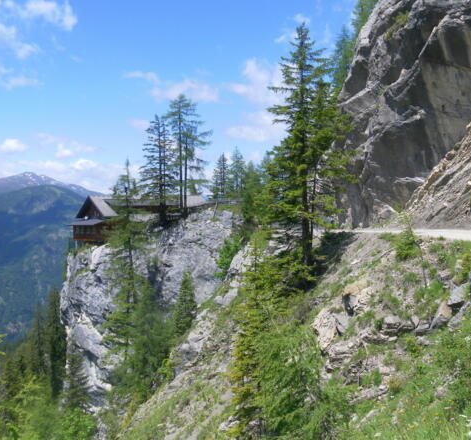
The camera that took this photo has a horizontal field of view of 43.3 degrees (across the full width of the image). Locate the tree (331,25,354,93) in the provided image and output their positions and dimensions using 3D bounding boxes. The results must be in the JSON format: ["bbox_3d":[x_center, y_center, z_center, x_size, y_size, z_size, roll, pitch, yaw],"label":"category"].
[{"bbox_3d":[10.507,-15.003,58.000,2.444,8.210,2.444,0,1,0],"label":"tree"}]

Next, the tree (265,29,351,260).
[{"bbox_3d":[3.866,-3.944,31.000,4.493,12.747,3.819,0,1,0],"label":"tree"}]

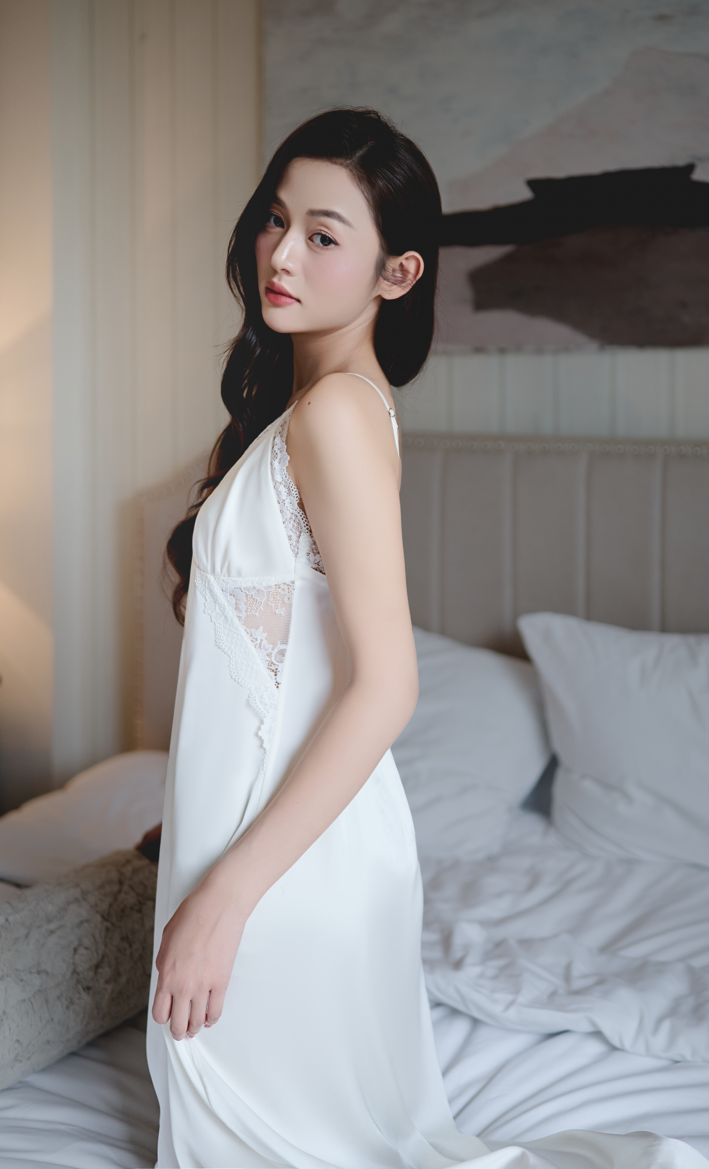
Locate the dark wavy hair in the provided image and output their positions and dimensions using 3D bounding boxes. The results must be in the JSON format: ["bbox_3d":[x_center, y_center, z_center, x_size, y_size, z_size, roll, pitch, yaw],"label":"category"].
[{"bbox_3d":[-0.058,-0.250,1.310,0.290,0.580,0.250,4,8,30],"label":"dark wavy hair"}]

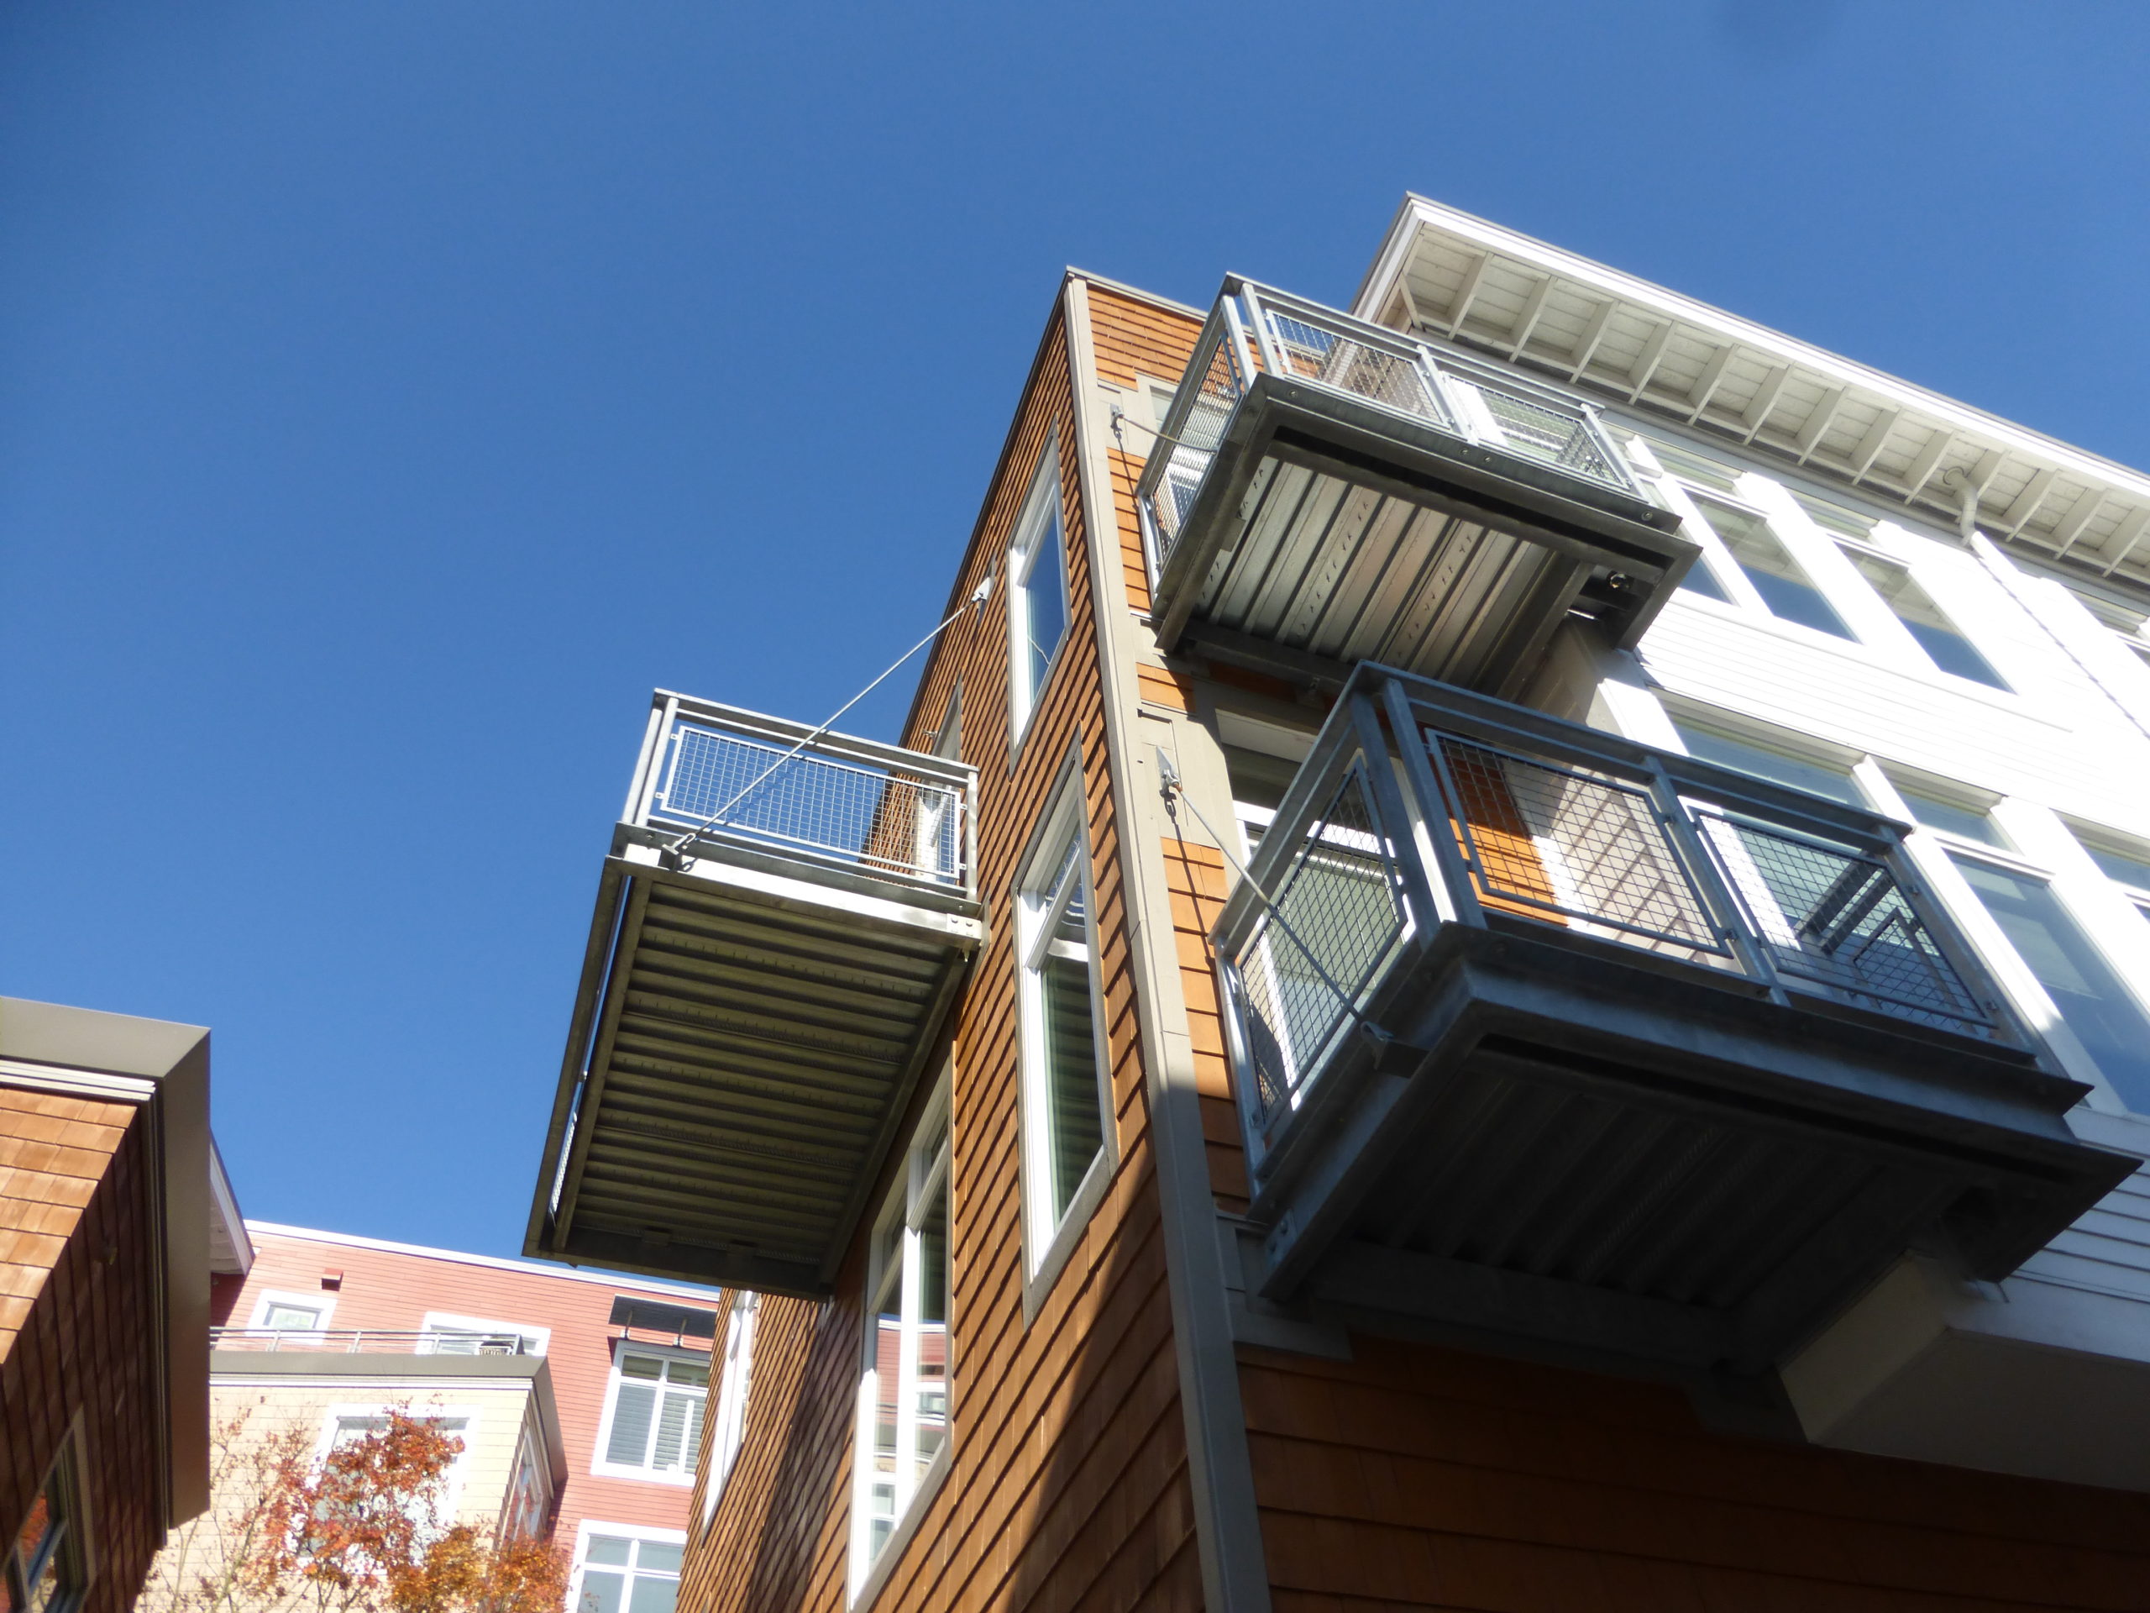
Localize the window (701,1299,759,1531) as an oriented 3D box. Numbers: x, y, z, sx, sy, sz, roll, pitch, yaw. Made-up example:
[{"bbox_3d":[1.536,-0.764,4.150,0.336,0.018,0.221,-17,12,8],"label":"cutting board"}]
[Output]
[{"bbox_3d":[-2.843,4.704,12.617,0.122,2.193,1.550,14,-53,-14],"label":"window"}]

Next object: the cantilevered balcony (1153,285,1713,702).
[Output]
[{"bbox_3d":[1.401,-1.263,6.603,1.924,1.331,1.172,14,-53,-14],"label":"cantilevered balcony"}]

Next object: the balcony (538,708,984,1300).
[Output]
[{"bbox_3d":[-1.846,1.196,8.427,1.798,1.331,3.185,14,-53,-14],"label":"balcony"}]

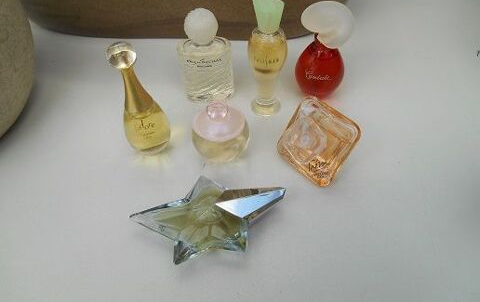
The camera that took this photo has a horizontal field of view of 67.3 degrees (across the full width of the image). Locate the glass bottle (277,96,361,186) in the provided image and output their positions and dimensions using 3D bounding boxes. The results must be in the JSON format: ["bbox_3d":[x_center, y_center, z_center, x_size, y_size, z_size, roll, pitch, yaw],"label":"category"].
[{"bbox_3d":[0.045,-0.007,0.204,0.048,0.022,0.055,-5,66,-1],"label":"glass bottle"}]

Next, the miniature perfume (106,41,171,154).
[{"bbox_3d":[-0.057,-0.027,0.202,0.028,0.071,0.027,-14,49,-9],"label":"miniature perfume"}]

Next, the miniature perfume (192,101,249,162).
[{"bbox_3d":[-0.012,-0.012,0.208,0.033,0.038,0.033,-6,48,-2],"label":"miniature perfume"}]

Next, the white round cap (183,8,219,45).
[{"bbox_3d":[-0.023,-0.077,0.225,0.022,0.022,0.022,-2,48,2],"label":"white round cap"}]

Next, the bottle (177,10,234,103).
[{"bbox_3d":[-0.022,-0.064,0.239,0.035,0.062,0.021,-6,48,-2],"label":"bottle"}]

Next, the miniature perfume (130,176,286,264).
[{"bbox_3d":[-0.015,0.029,0.183,0.081,0.021,0.047,-9,48,-5],"label":"miniature perfume"}]

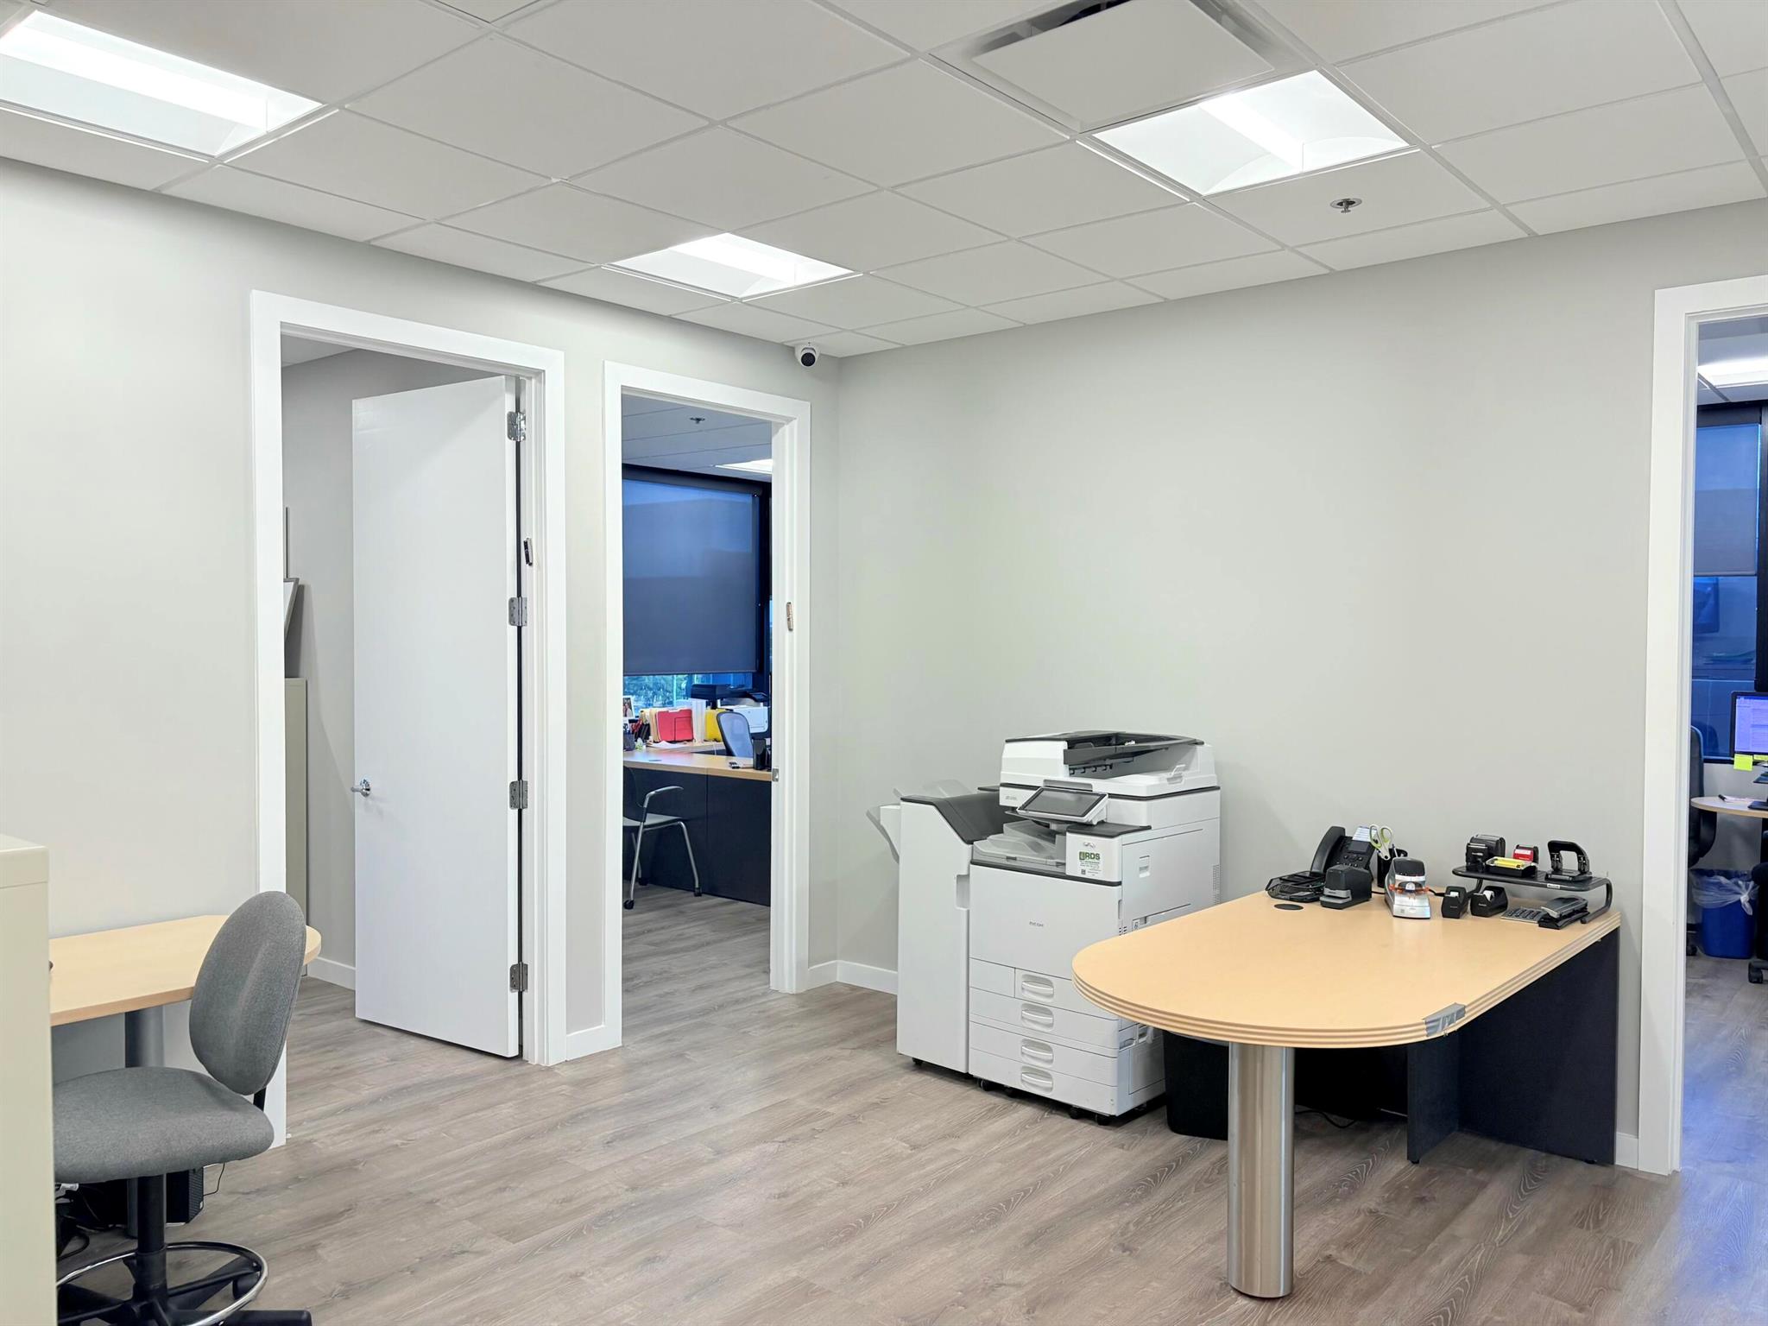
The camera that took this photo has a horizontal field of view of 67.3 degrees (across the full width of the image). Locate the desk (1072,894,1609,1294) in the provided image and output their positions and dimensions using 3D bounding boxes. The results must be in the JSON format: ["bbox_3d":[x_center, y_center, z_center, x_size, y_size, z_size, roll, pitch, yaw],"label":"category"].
[{"bbox_3d":[1.203,1.107,3.536,0.990,0.743,1.770,2,2,40],"label":"desk"}]

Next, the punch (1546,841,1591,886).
[{"bbox_3d":[1.980,0.573,3.840,0.095,0.103,0.120,2,2,40],"label":"punch"}]

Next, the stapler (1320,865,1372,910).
[{"bbox_3d":[1.400,0.671,4.012,0.080,0.108,0.190,2,2,40],"label":"stapler"}]

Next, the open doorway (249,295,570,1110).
[{"bbox_3d":[-1.539,0.172,4.365,0.170,2.540,1.107,2,2,40],"label":"open doorway"}]

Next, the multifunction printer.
[{"bbox_3d":[0.576,0.854,4.727,0.986,1.180,0.705,2,2,40],"label":"multifunction printer"}]

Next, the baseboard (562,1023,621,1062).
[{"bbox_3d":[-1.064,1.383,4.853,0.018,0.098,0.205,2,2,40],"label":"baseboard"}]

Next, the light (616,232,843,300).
[{"bbox_3d":[-0.502,-1.333,4.399,0.590,0.080,0.590,2,2,40],"label":"light"}]

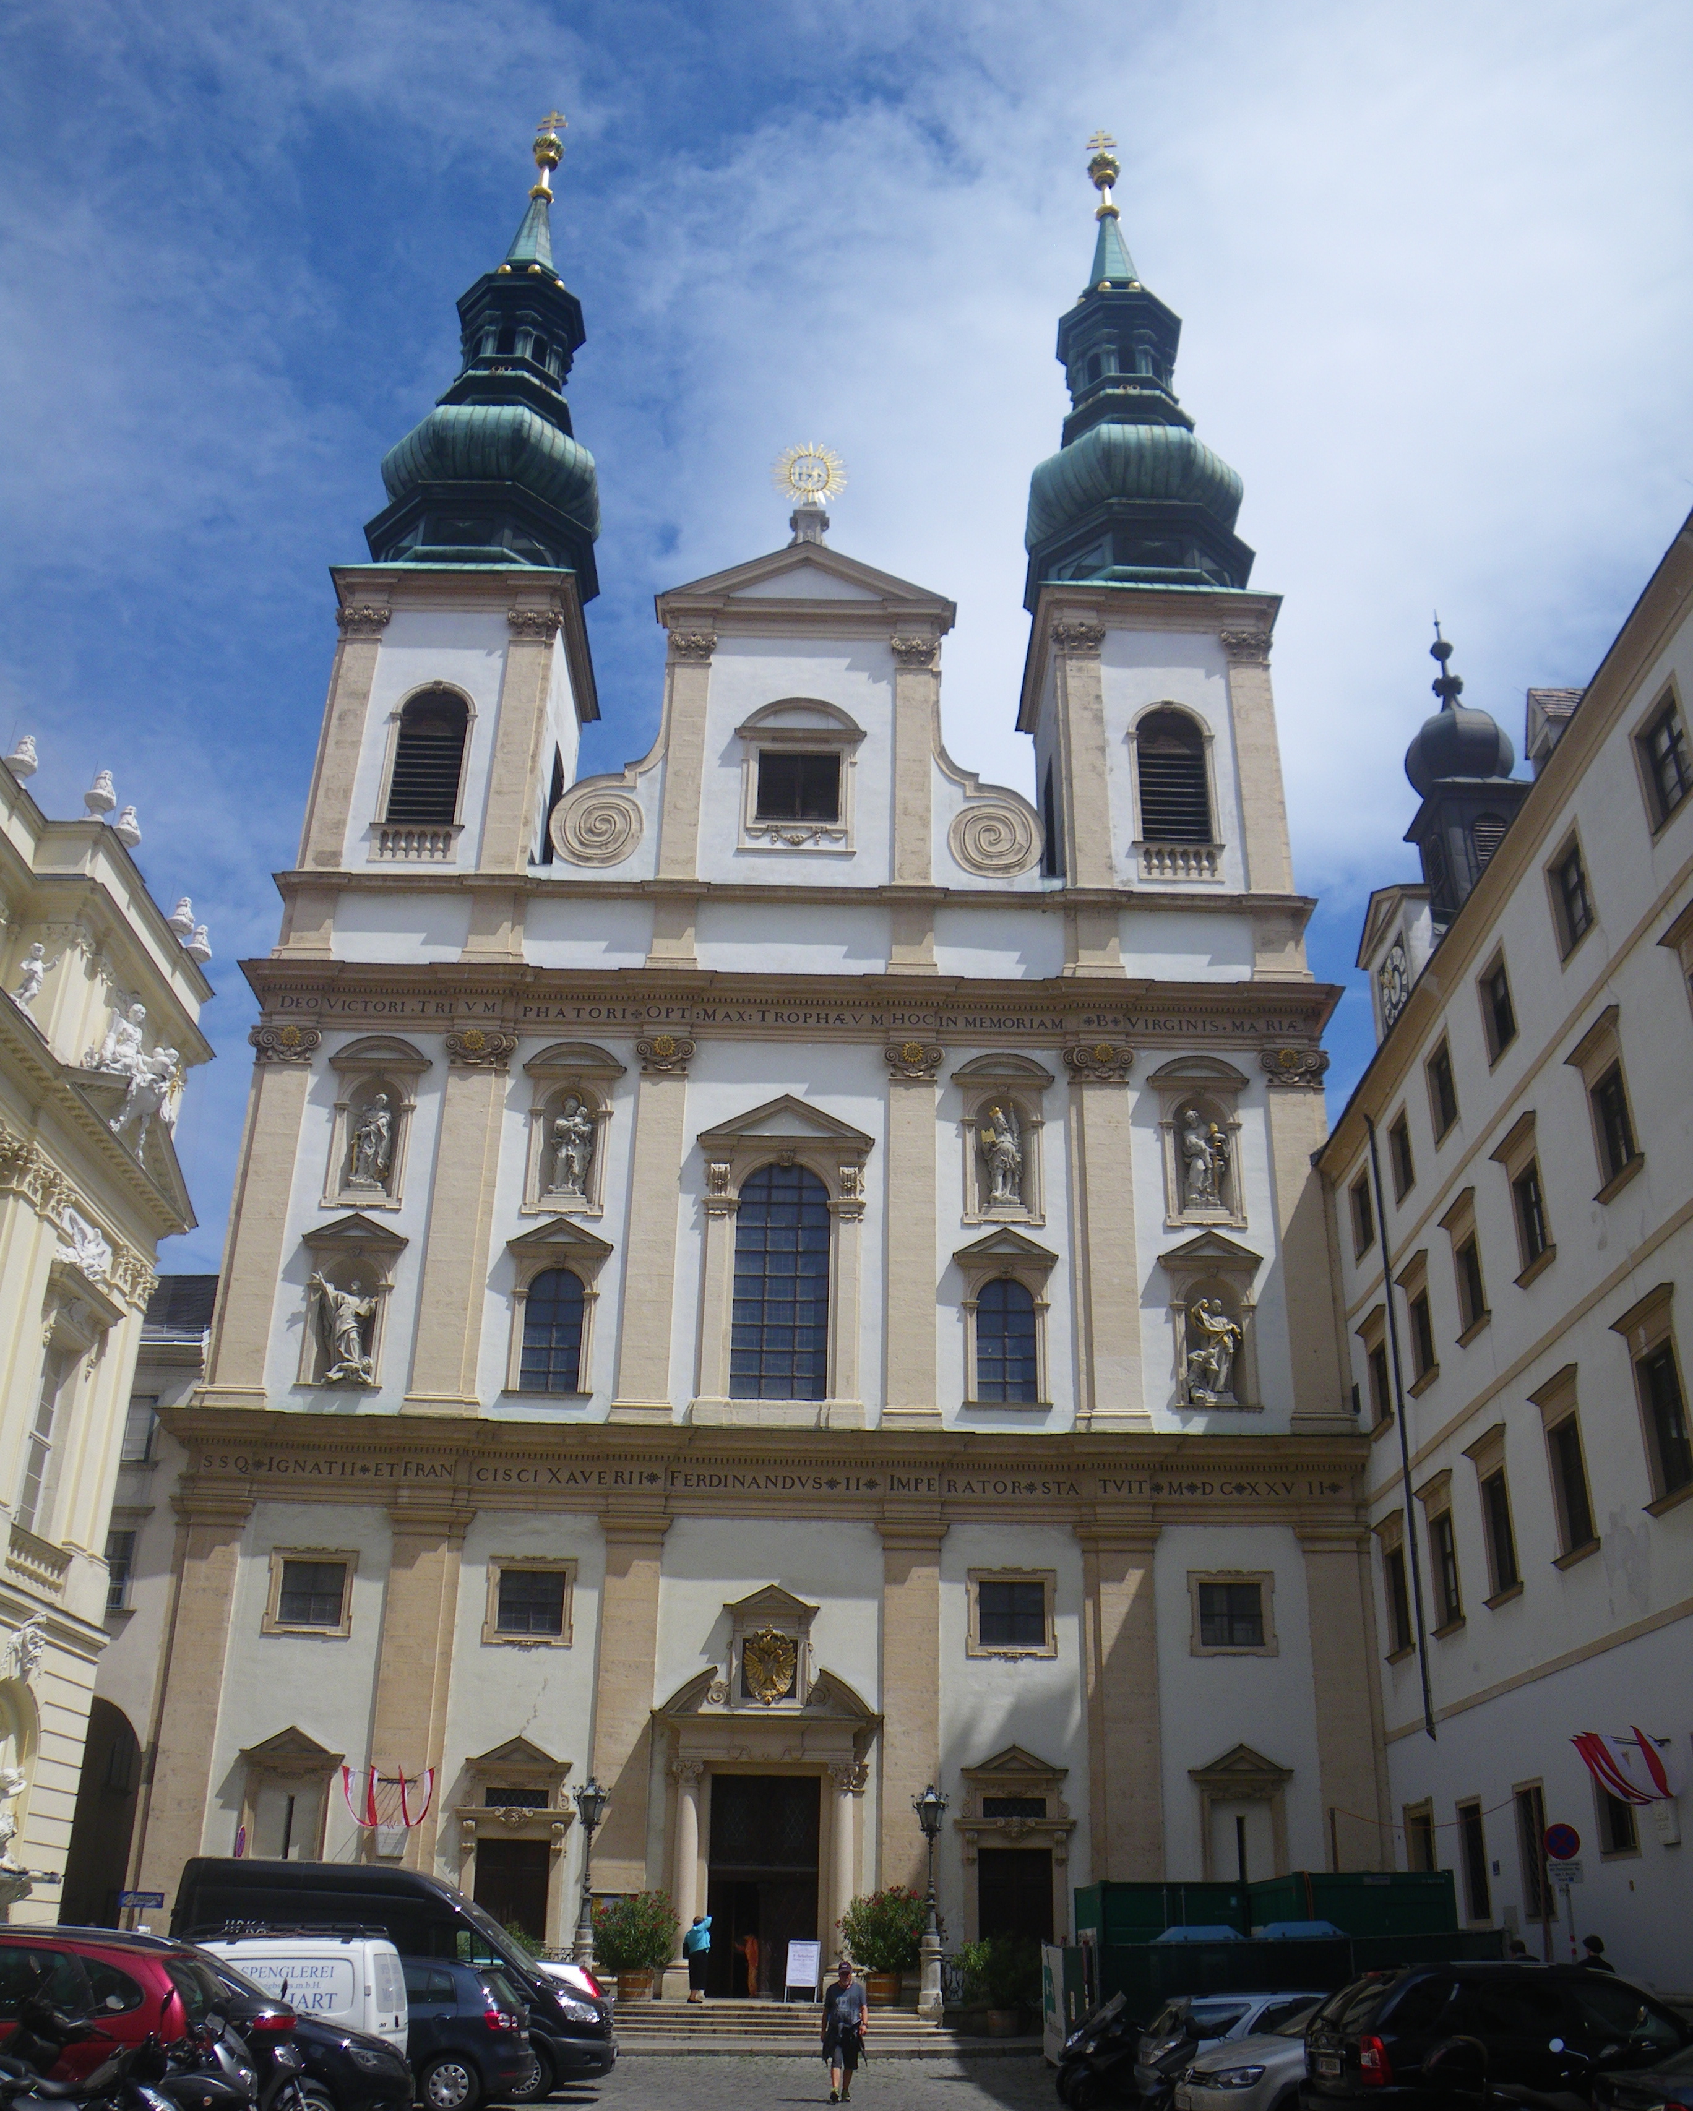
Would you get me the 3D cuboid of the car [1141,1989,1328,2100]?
[{"bbox_3d":[5.969,12.061,22.054,4.550,1.460,1.800,8,-27,-14],"label":"car"}]

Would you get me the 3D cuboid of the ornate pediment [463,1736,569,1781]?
[{"bbox_3d":[-7.296,15.699,40.836,2.289,0.838,0.550,1,-26,-1],"label":"ornate pediment"}]

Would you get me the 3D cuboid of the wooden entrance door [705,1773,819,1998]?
[{"bbox_3d":[-1.765,18.106,39.882,2.366,4.444,0.250,1,-24,-1],"label":"wooden entrance door"}]

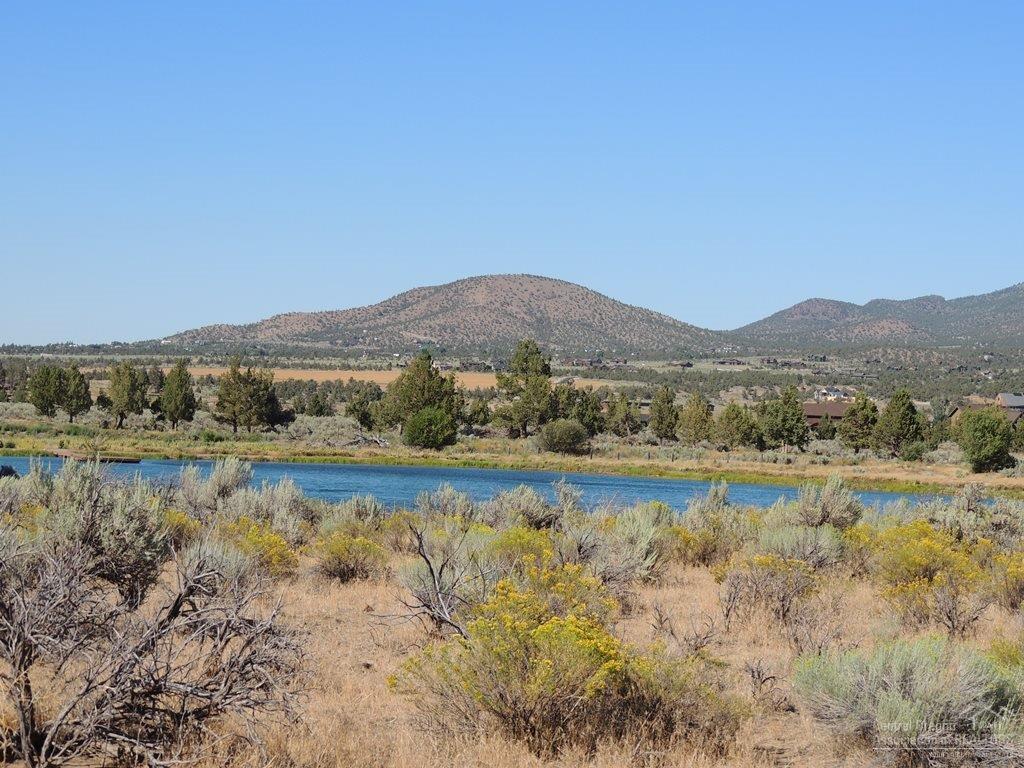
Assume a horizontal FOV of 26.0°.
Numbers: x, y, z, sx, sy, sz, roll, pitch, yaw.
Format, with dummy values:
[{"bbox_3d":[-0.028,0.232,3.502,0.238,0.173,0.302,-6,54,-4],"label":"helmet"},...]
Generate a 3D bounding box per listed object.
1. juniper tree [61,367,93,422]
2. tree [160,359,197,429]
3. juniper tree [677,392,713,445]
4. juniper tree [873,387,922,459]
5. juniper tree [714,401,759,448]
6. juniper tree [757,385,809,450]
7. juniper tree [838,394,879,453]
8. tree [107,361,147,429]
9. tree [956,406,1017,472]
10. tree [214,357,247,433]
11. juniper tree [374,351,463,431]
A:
[{"bbox_3d":[-45.148,1.037,230.000,3.320,6.120,3.320,0,1,0],"label":"juniper tree"},{"bbox_3d":[-32.619,0.978,217.000,3.520,6.940,3.520,0,1,0],"label":"tree"},{"bbox_3d":[15.837,3.029,192.000,3.200,4.590,3.200,0,1,0],"label":"juniper tree"},{"bbox_3d":[30.487,3.076,175.000,3.790,5.440,3.790,0,1,0],"label":"juniper tree"},{"bbox_3d":[19.024,3.432,188.000,3.730,4.070,3.730,0,1,0],"label":"juniper tree"},{"bbox_3d":[22.556,2.793,185.000,4.340,5.500,4.340,0,1,0],"label":"juniper tree"},{"bbox_3d":[28.112,3.124,180.000,3.250,4.870,3.250,0,1,0],"label":"juniper tree"},{"bbox_3d":[-38.053,1.036,219.000,3.950,6.710,3.950,0,1,0],"label":"tree"},{"bbox_3d":[34.256,3.966,160.000,4.250,4.830,4.250,0,1,0],"label":"tree"},{"bbox_3d":[-26.851,1.003,212.000,3.340,7.260,3.340,0,1,0],"label":"tree"},{"bbox_3d":[-8.639,0.832,205.000,8.130,7.850,8.130,0,1,0],"label":"juniper tree"}]

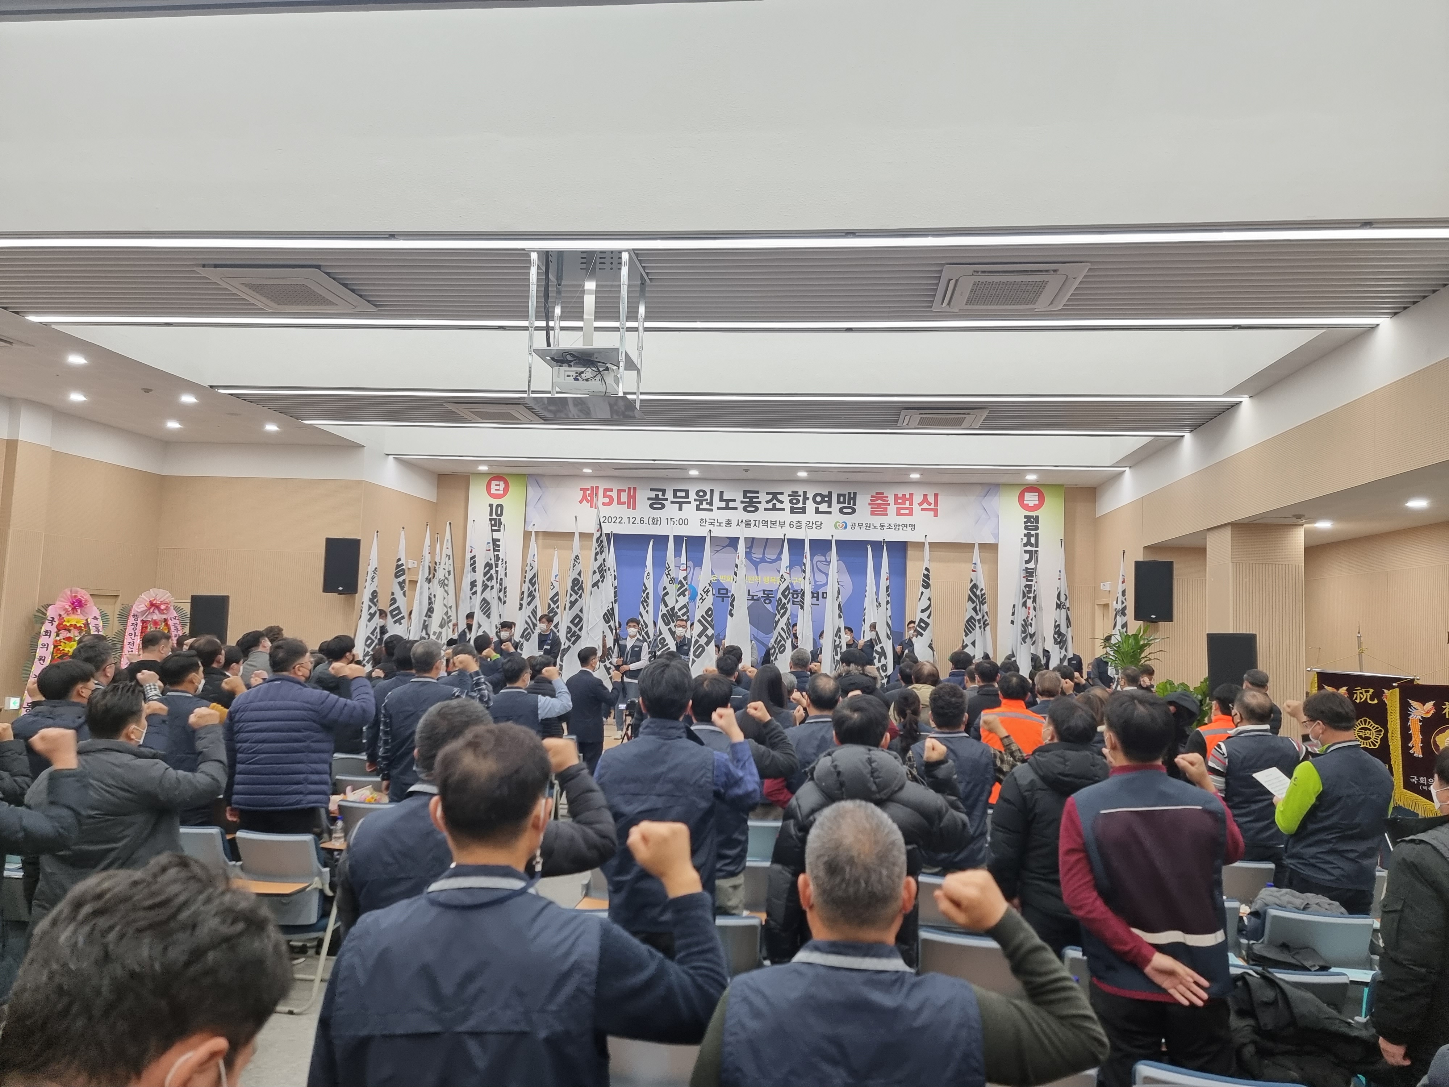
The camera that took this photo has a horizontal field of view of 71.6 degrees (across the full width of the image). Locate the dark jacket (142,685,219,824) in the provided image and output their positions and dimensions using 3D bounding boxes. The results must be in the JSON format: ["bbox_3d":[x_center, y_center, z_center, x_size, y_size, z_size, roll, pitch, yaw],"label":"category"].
[{"bbox_3d":[-3.033,1.158,5.562,0.480,0.700,0.280,2,-5,7],"label":"dark jacket"}]

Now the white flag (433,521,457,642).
[{"bbox_3d":[-4.196,0.685,14.831,0.360,2.000,0.220,2,-5,7],"label":"white flag"}]

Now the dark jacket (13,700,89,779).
[{"bbox_3d":[-2.896,1.035,4.370,0.540,0.700,0.340,0,-5,21],"label":"dark jacket"}]

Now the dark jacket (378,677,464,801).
[{"bbox_3d":[-1.832,1.192,6.100,0.500,0.720,0.310,1,-5,12],"label":"dark jacket"}]

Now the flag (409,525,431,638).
[{"bbox_3d":[-4.092,0.631,13.500,0.300,1.750,0.270,3,-5,-13],"label":"flag"}]

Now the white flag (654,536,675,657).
[{"bbox_3d":[-0.899,0.870,14.987,0.360,2.000,0.270,2,-5,7],"label":"white flag"}]

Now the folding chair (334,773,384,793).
[{"bbox_3d":[-2.417,2.009,7.104,0.540,0.820,0.580,2,-5,7],"label":"folding chair"}]

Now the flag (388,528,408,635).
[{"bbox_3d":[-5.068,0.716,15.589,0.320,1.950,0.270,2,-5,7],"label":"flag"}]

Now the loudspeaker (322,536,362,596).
[{"bbox_3d":[-5.286,0.305,13.900,0.470,0.750,0.430,4,-5,-17],"label":"loudspeaker"}]

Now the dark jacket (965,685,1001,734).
[{"bbox_3d":[1.896,1.361,7.300,0.500,0.700,0.300,2,-5,7],"label":"dark jacket"}]

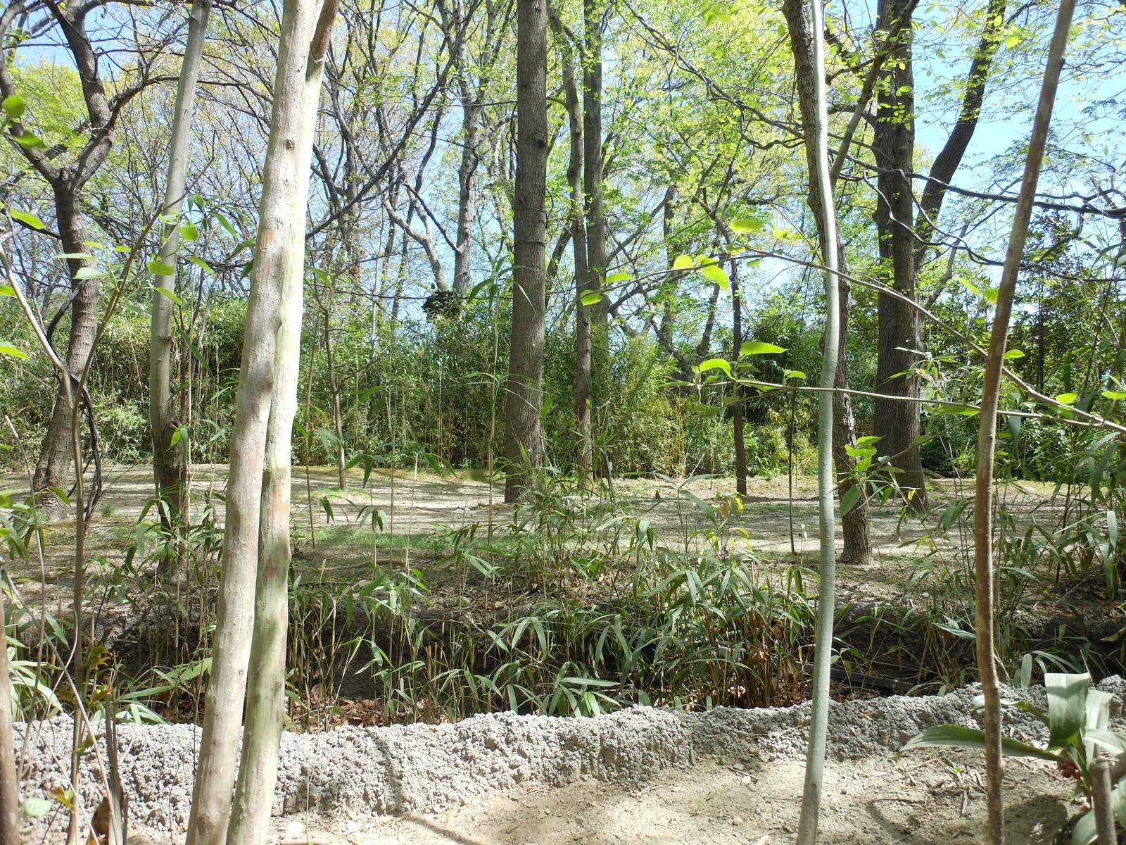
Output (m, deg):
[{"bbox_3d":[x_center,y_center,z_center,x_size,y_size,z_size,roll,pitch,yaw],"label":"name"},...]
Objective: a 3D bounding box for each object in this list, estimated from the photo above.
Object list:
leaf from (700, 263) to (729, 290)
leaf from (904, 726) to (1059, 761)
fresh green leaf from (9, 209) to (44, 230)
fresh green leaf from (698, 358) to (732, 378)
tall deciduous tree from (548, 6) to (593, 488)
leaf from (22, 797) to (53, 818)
[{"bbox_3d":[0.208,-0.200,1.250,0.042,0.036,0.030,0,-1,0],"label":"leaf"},{"bbox_3d":[0.687,0.527,1.500,0.260,0.058,0.060,0,-1,0],"label":"leaf"},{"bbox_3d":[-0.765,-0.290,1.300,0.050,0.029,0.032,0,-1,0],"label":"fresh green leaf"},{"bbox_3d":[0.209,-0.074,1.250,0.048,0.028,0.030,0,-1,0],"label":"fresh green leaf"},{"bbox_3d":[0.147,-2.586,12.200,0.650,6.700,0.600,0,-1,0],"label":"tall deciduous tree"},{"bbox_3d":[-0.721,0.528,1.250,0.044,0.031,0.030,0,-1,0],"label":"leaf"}]

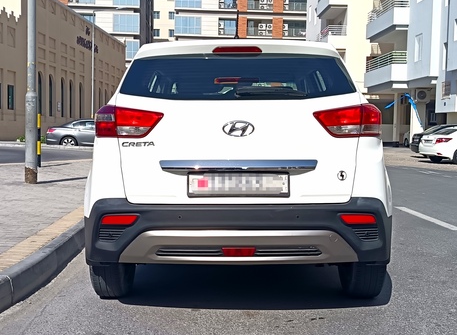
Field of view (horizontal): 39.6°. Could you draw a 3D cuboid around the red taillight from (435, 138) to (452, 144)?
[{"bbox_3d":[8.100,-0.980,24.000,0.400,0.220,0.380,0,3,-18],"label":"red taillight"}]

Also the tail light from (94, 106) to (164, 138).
[{"bbox_3d":[-0.540,-0.248,3.460,0.415,0.185,0.310,0,3,1],"label":"tail light"}]

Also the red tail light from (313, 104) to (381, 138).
[{"bbox_3d":[0.655,-0.253,3.460,0.415,0.185,0.310,0,3,1],"label":"red tail light"}]

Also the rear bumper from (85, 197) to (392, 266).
[{"bbox_3d":[0.056,0.314,3.430,1.750,0.350,0.480,0,3,1],"label":"rear bumper"}]

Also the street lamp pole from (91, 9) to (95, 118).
[{"bbox_3d":[-8.400,-5.550,39.500,0.160,8.400,0.160,1,3,0],"label":"street lamp pole"}]

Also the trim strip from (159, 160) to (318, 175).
[{"bbox_3d":[0.054,0.000,3.260,0.810,0.072,0.065,0,3,1],"label":"trim strip"}]

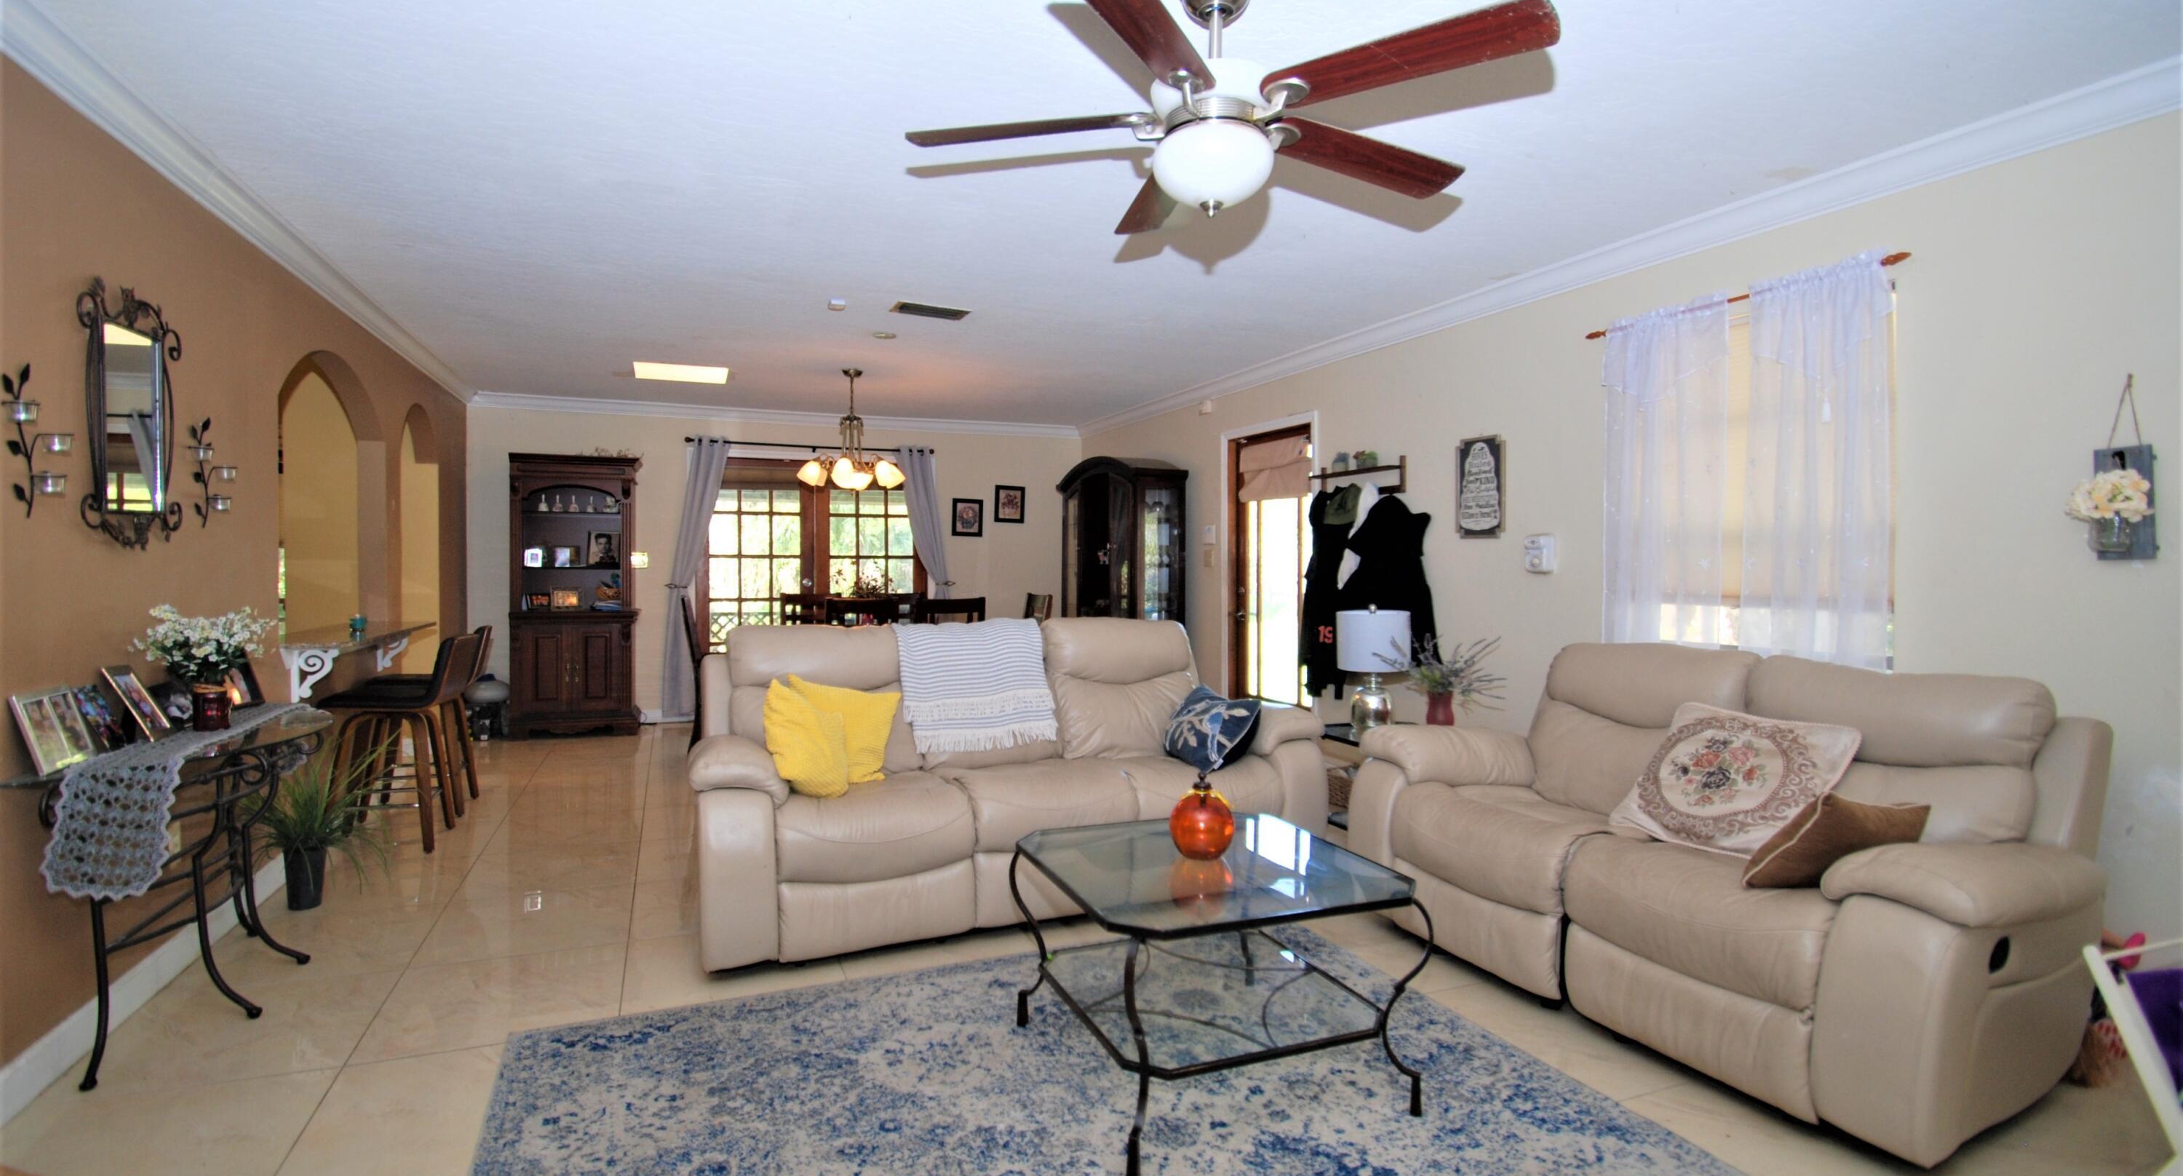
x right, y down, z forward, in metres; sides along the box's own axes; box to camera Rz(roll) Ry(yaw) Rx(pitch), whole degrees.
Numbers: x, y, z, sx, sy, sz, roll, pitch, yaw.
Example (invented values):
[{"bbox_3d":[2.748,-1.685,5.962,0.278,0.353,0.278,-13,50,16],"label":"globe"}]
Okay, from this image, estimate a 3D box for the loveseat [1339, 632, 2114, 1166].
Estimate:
[{"bbox_3d":[1.664,0.683,2.713,0.870,0.965,1.690,0,2,-25],"label":"loveseat"}]

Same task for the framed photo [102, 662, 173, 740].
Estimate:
[{"bbox_3d":[-2.583,0.311,2.464,0.025,0.220,0.180,-27,15,-28],"label":"framed photo"}]

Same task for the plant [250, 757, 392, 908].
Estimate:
[{"bbox_3d":[-2.675,0.860,3.189,0.380,0.510,0.380,0,2,-25],"label":"plant"}]

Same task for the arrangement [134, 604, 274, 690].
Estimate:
[{"bbox_3d":[-2.406,0.164,2.473,0.290,0.240,0.290,0,2,-25],"label":"arrangement"}]

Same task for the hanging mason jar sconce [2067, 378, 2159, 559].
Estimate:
[{"bbox_3d":[2.655,-0.315,2.374,0.145,0.490,0.150,-1,2,-25],"label":"hanging mason jar sconce"}]

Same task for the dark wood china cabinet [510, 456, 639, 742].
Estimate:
[{"bbox_3d":[-3.611,0.064,6.411,0.800,1.947,0.400,0,2,-25],"label":"dark wood china cabinet"}]

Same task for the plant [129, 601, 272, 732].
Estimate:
[{"bbox_3d":[-2.407,0.217,2.474,0.290,0.345,0.290,0,2,-25],"label":"plant"}]

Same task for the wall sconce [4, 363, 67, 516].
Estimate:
[{"bbox_3d":[-2.247,-0.317,1.941,0.100,0.335,0.170,0,2,-25],"label":"wall sconce"}]

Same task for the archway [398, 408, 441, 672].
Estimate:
[{"bbox_3d":[-3.992,0.008,5.327,0.150,2.140,0.850,-1,2,-24],"label":"archway"}]

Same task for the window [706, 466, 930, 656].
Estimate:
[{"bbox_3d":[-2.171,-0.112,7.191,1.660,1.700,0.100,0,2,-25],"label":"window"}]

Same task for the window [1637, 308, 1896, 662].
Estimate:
[{"bbox_3d":[2.115,-0.306,2.892,0.080,1.100,0.760,0,2,-25],"label":"window"}]

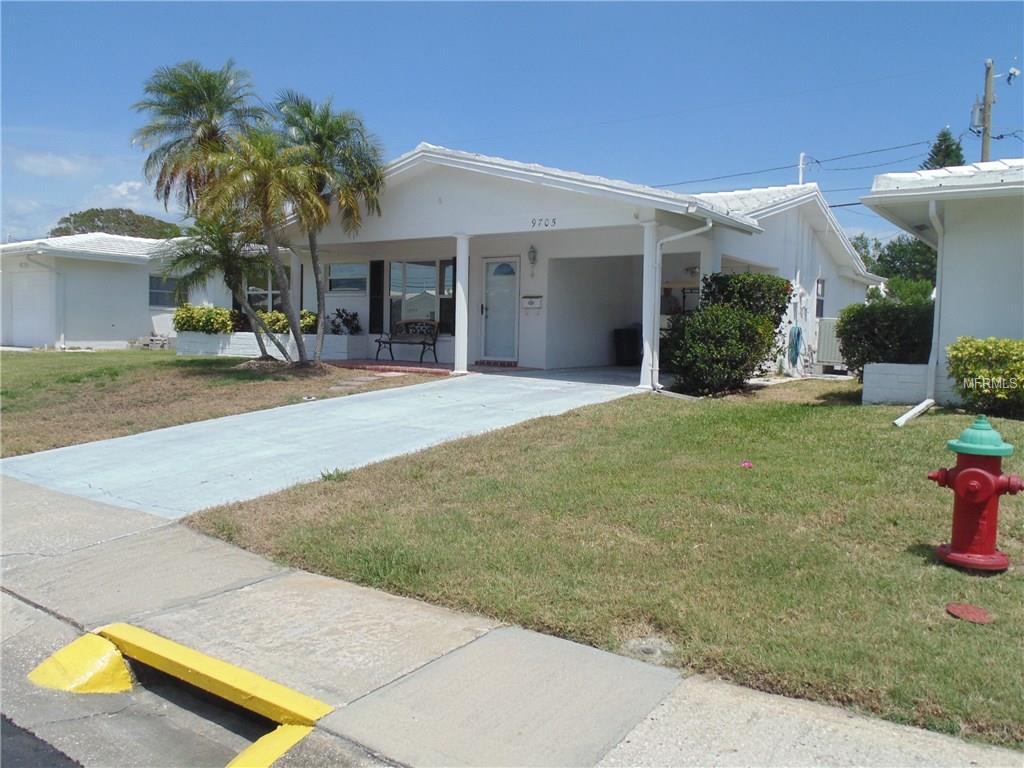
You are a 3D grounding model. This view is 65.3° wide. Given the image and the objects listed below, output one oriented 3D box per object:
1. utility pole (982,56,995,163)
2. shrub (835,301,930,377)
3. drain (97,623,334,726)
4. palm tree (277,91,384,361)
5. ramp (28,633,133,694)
[{"bbox_3d":[15.027,-5.440,25.617,0.280,9.700,0.280,3,4,33],"label":"utility pole"},{"bbox_3d":[5.381,-0.508,11.310,1.450,1.280,1.250,3,4,33],"label":"shrub"},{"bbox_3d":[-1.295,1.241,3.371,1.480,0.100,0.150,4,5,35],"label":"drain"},{"bbox_3d":[-3.096,-2.611,13.402,1.750,4.367,1.750,0,4,-13],"label":"palm tree"},{"bbox_3d":[-1.885,1.241,3.523,0.410,0.140,0.310,4,5,35],"label":"ramp"}]

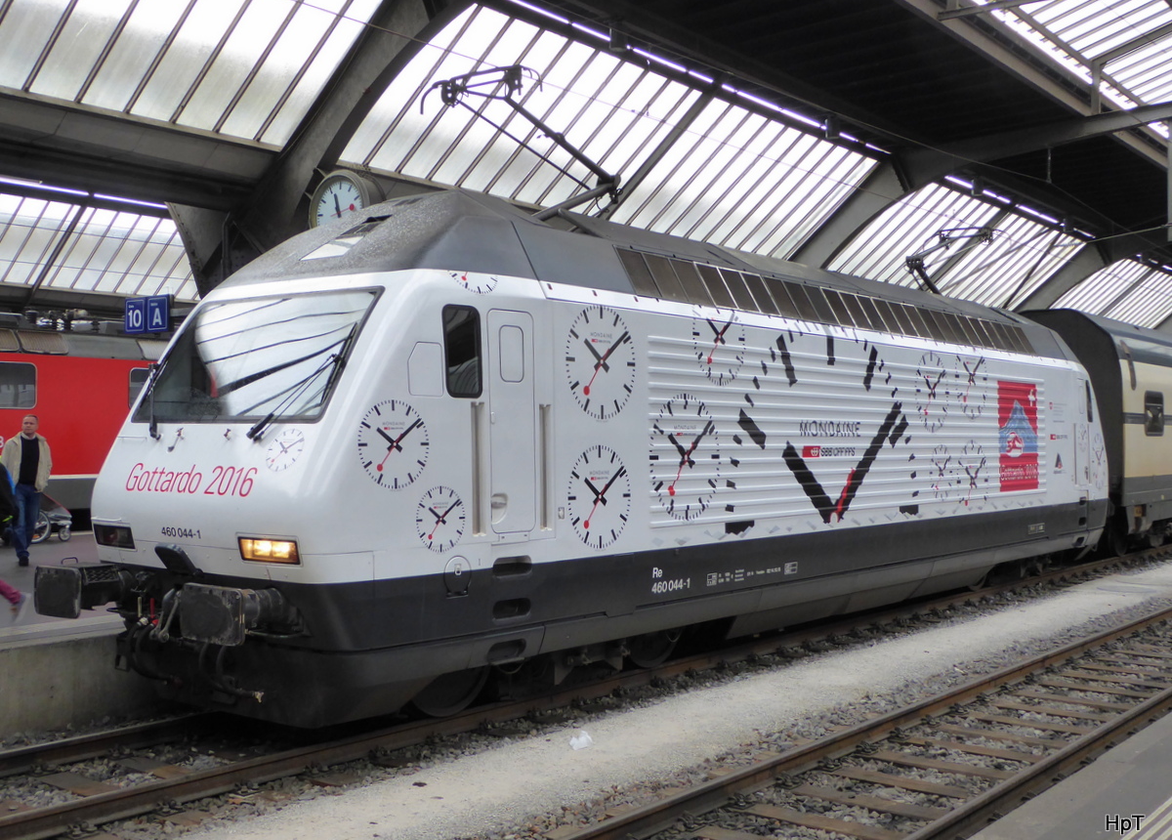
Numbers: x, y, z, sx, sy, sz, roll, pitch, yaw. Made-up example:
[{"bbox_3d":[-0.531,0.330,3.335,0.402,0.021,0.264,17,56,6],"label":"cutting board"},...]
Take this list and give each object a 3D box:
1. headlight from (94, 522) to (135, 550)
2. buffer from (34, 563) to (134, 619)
[{"bbox_3d":[-3.534,0.882,9.955,0.550,0.165,0.100,-1,8,43],"label":"headlight"},{"bbox_3d":[-3.658,1.251,9.798,0.570,0.360,0.585,0,-1,37],"label":"buffer"}]

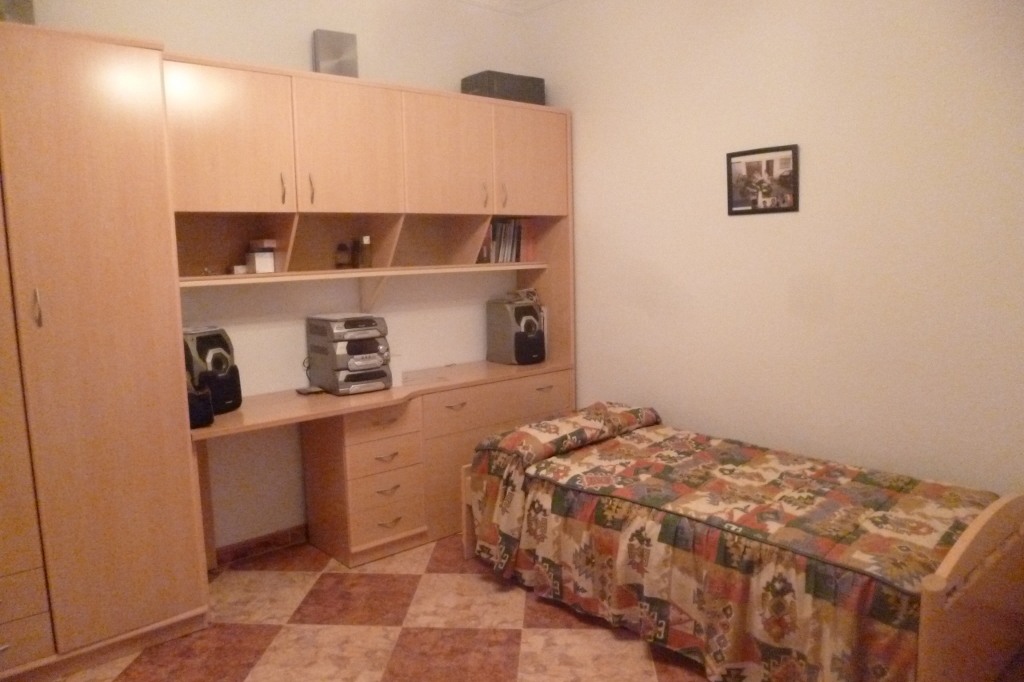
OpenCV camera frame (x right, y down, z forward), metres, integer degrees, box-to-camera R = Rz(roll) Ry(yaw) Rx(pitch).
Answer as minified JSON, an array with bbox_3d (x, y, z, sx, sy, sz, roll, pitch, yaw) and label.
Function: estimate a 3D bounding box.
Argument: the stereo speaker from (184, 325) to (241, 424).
[{"bbox_3d":[-1.296,0.125,2.940,0.266,0.339,0.209,4,9,34],"label":"stereo speaker"}]

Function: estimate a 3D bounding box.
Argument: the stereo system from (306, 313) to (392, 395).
[{"bbox_3d":[-0.774,0.058,3.384,0.255,0.340,0.315,-7,9,-39],"label":"stereo system"}]

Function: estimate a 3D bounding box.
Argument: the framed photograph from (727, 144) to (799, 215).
[{"bbox_3d":[1.040,-0.665,2.966,0.019,0.270,0.326,-7,9,-39],"label":"framed photograph"}]

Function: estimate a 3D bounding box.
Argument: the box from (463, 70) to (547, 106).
[{"bbox_3d":[-0.041,-1.298,3.761,0.386,0.173,0.229,-7,9,-39],"label":"box"}]

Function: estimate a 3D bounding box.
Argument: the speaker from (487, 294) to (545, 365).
[{"bbox_3d":[0.026,-0.053,4.113,0.211,0.345,0.233,-7,9,-39],"label":"speaker"}]

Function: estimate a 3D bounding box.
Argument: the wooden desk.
[{"bbox_3d":[-0.558,0.591,3.480,2.051,0.751,0.527,-7,9,-39],"label":"wooden desk"}]

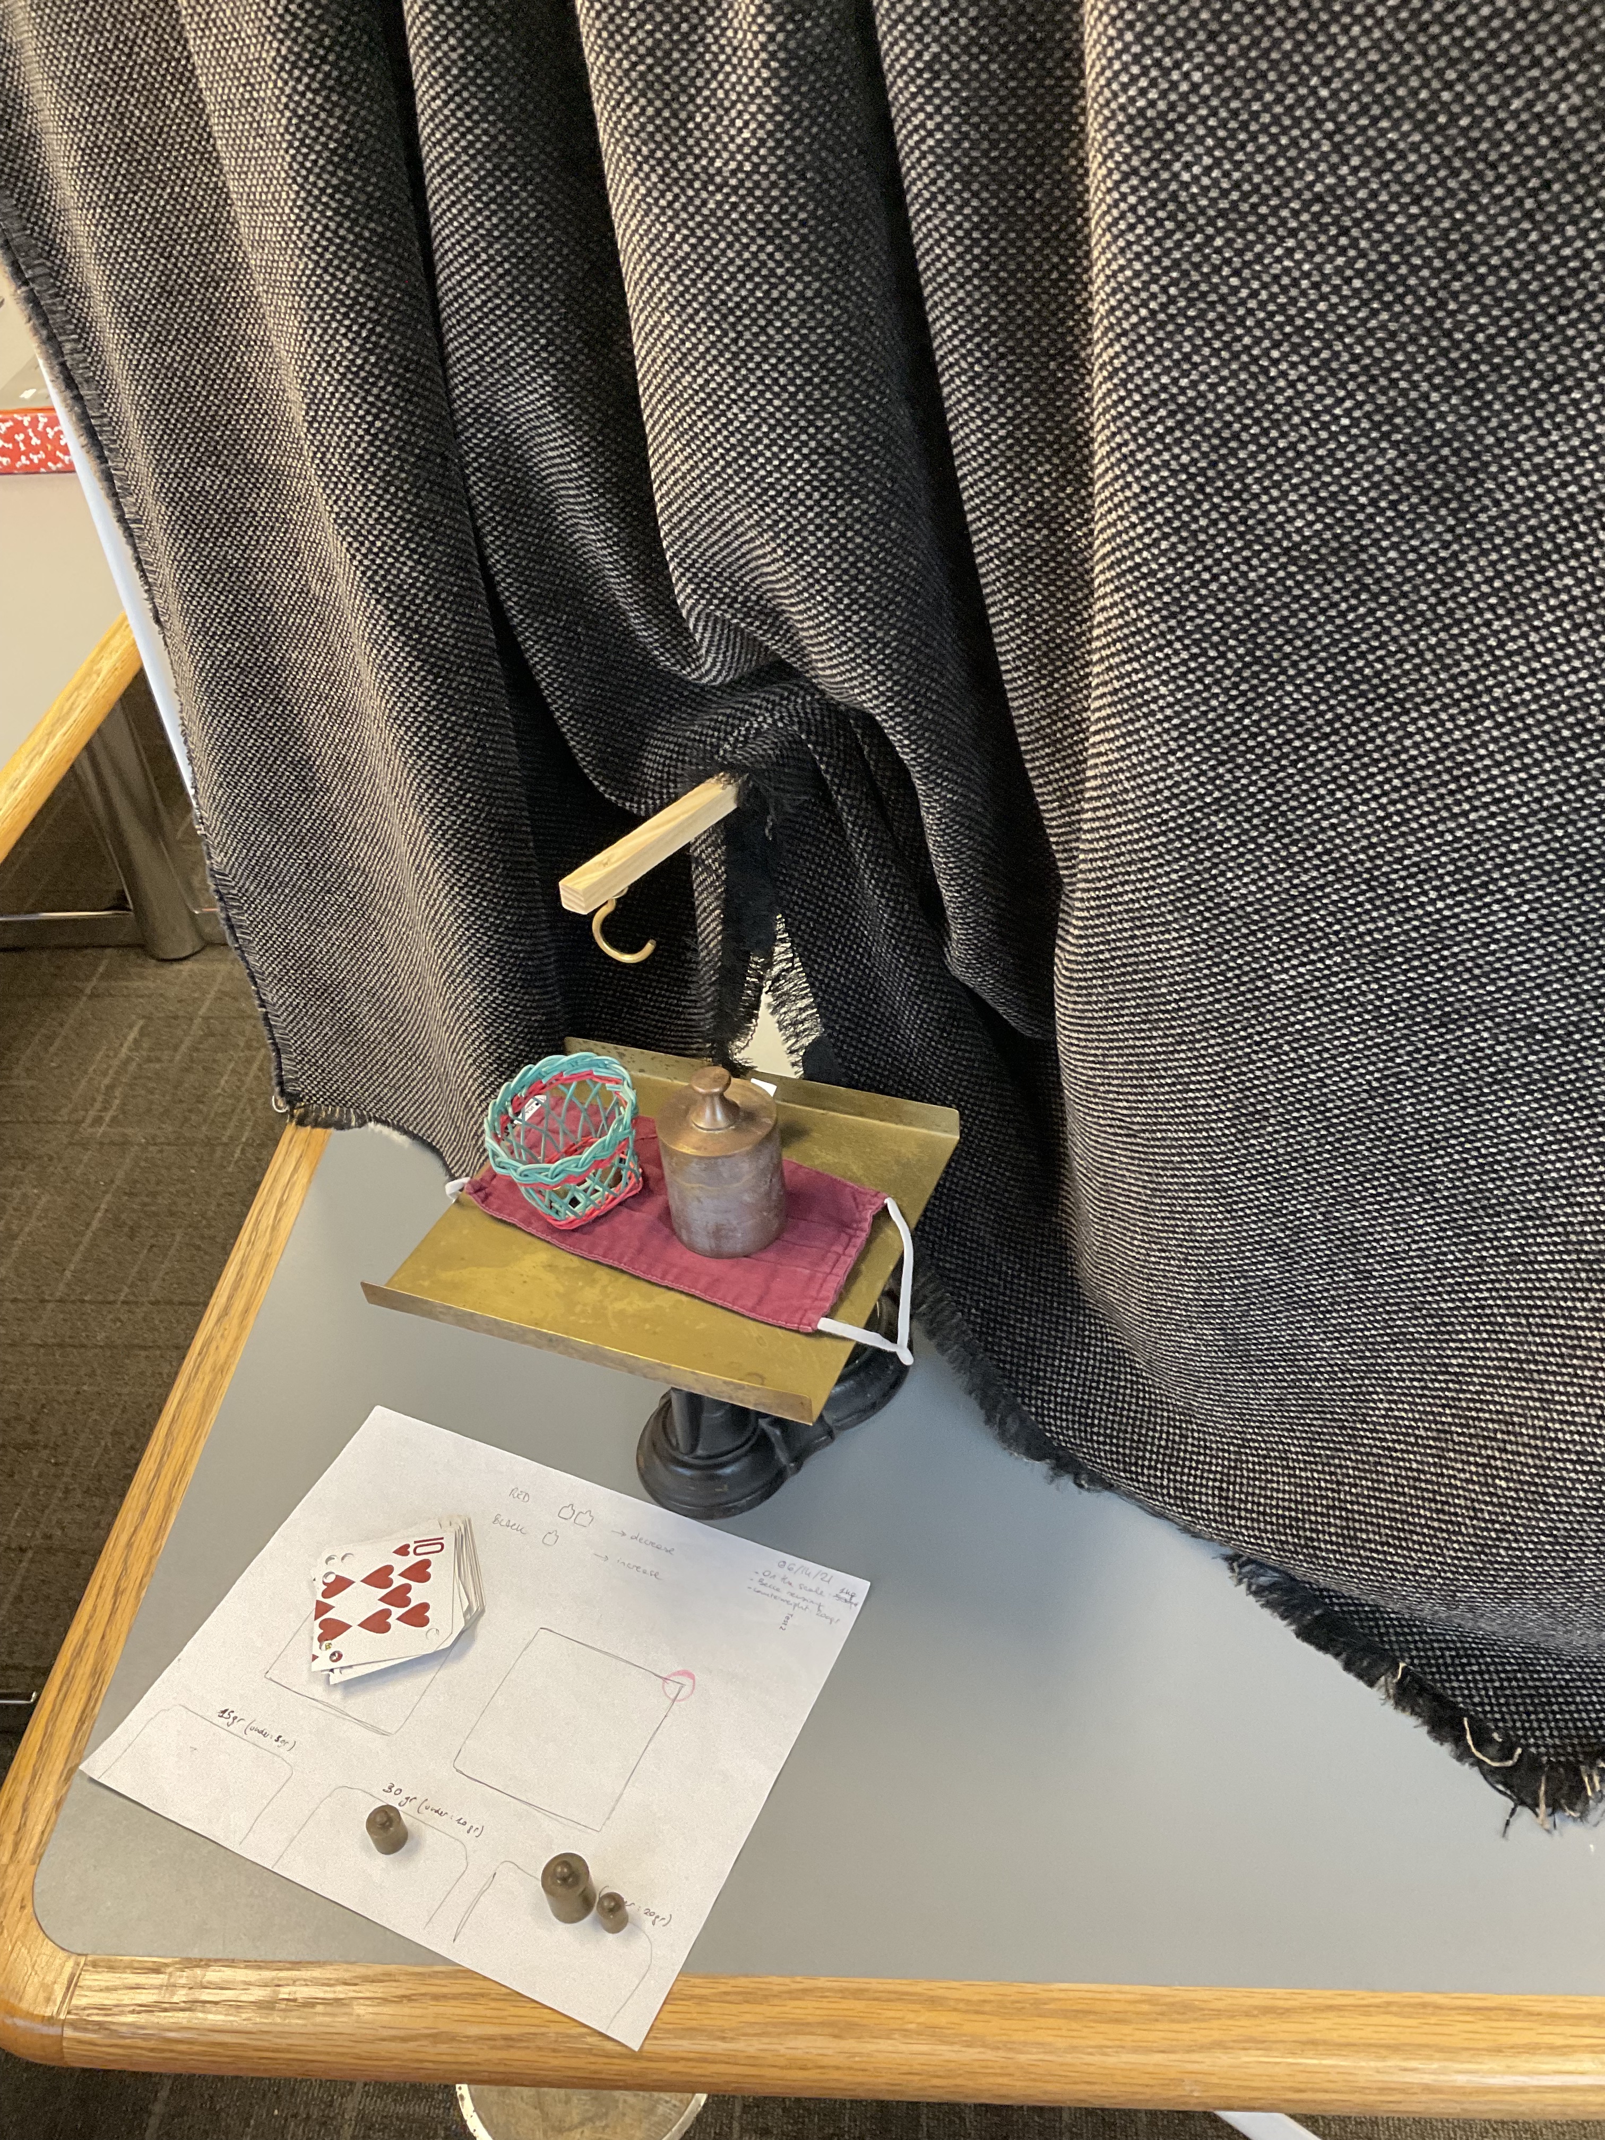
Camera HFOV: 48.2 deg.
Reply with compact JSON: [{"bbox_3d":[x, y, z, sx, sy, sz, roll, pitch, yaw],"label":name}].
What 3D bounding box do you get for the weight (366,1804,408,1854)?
[{"bbox_3d":[-0.170,0.308,0.730,0.014,0.019,0.014,-4,39,3],"label":"weight"}]

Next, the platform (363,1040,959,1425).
[{"bbox_3d":[-0.056,0.059,0.770,0.202,0.015,0.172,11,42,21],"label":"platform"}]

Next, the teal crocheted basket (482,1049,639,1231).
[{"bbox_3d":[-0.100,0.033,0.775,0.069,0.049,0.069,-4,39,3],"label":"teal crocheted basket"}]

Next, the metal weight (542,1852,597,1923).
[{"bbox_3d":[-0.091,0.317,0.700,0.018,0.029,0.018,-4,39,3],"label":"metal weight"}]

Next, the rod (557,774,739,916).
[{"bbox_3d":[-0.062,-0.099,0.772,0.013,0.012,0.106,24,48,32],"label":"rod"}]

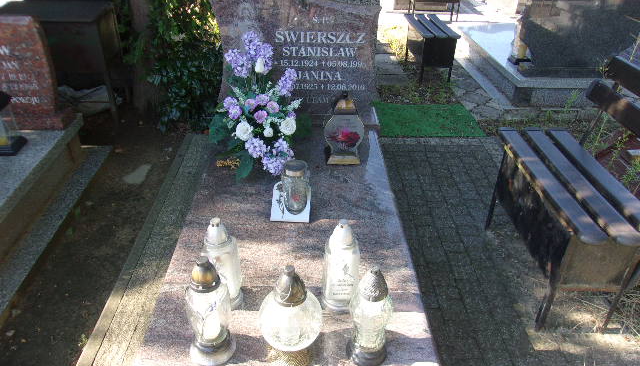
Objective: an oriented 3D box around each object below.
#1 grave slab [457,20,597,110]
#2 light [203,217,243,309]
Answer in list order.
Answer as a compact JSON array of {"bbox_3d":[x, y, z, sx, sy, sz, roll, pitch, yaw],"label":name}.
[{"bbox_3d":[2.082,-1.195,4.828,1.120,0.220,1.941,0,31,-2],"label":"grave slab"},{"bbox_3d":[-0.283,0.227,1.445,0.102,0.291,0.102,2,31,3],"label":"light"}]

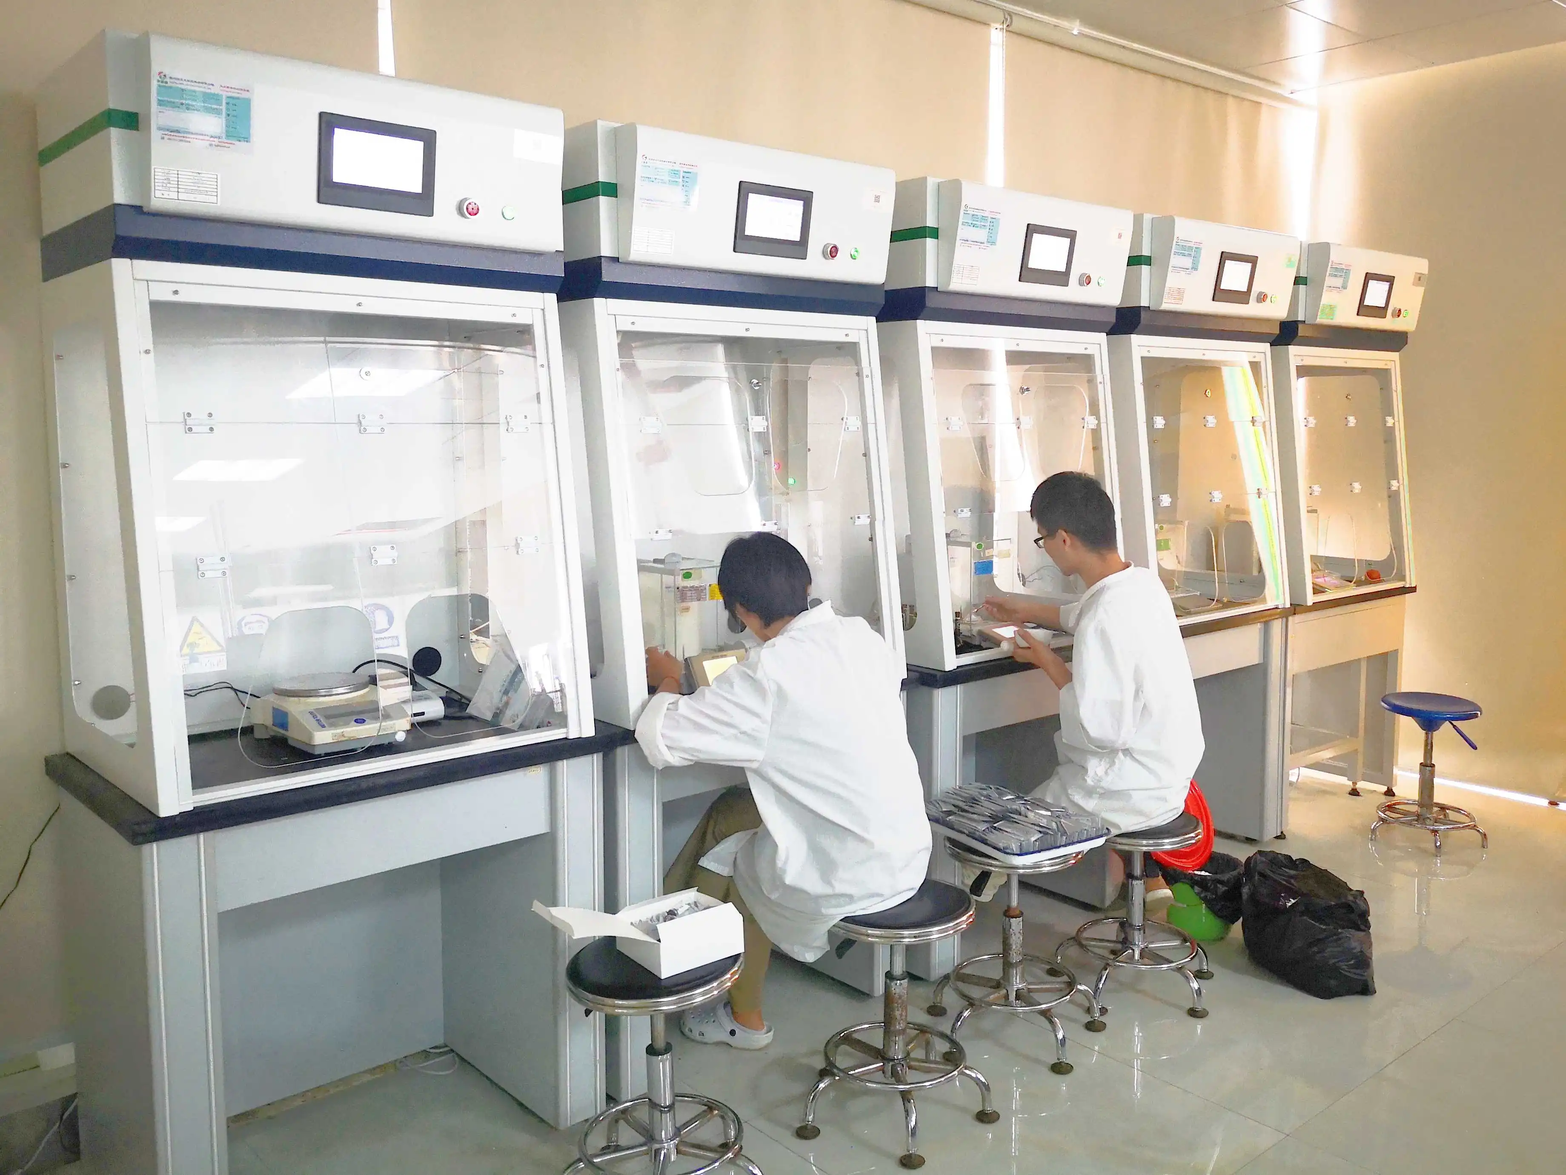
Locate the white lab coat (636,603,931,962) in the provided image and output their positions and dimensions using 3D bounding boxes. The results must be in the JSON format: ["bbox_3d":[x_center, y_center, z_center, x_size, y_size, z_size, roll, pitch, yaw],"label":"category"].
[{"bbox_3d":[0.068,0.358,2.438,0.560,0.670,0.500,-7,10,-44],"label":"white lab coat"}]

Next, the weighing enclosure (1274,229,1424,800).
[{"bbox_3d":[1.901,-0.185,4.620,0.920,2.040,0.620,-7,10,-42],"label":"weighing enclosure"}]

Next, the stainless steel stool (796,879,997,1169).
[{"bbox_3d":[0.232,0.872,2.542,0.412,0.460,0.412,0,7,0],"label":"stainless steel stool"}]

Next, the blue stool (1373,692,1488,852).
[{"bbox_3d":[2.268,0.638,4.306,0.410,0.490,0.410,-7,10,-42],"label":"blue stool"}]

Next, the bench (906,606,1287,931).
[{"bbox_3d":[0.876,0.518,3.880,1.794,0.811,0.614,-7,10,-40],"label":"bench"}]

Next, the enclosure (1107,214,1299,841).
[{"bbox_3d":[1.221,-0.124,4.081,0.897,2.028,0.614,-7,10,-40],"label":"enclosure"}]

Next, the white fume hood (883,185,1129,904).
[{"bbox_3d":[0.555,-0.054,3.599,0.850,2.067,0.600,-6,9,-40],"label":"white fume hood"}]

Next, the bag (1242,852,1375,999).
[{"bbox_3d":[1.363,0.876,3.199,0.236,0.271,0.412,-1,7,-5],"label":"bag"}]

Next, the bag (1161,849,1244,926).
[{"bbox_3d":[1.202,0.874,3.488,0.245,0.200,0.245,-7,10,-42],"label":"bag"}]

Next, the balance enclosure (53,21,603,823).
[{"bbox_3d":[-0.875,-0.295,2.341,0.797,1.217,0.597,-7,10,-40],"label":"balance enclosure"}]

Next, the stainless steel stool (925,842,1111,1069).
[{"bbox_3d":[0.546,0.818,2.871,0.412,0.479,0.412,0,7,0],"label":"stainless steel stool"}]

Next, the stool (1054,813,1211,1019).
[{"bbox_3d":[0.915,0.819,3.148,0.430,0.426,0.430,0,7,0],"label":"stool"}]

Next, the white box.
[{"bbox_3d":[-0.260,0.615,2.195,0.348,0.131,0.167,-7,10,-40],"label":"white box"}]

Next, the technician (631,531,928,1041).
[{"bbox_3d":[0.019,0.495,2.546,0.600,1.220,0.700,-7,10,-44],"label":"technician"}]

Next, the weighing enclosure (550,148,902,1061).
[{"bbox_3d":[-0.191,0.029,2.963,0.897,2.028,0.614,-7,10,-40],"label":"weighing enclosure"}]

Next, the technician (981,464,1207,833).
[{"bbox_3d":[0.830,0.371,3.125,0.680,1.320,0.580,7,10,41],"label":"technician"}]

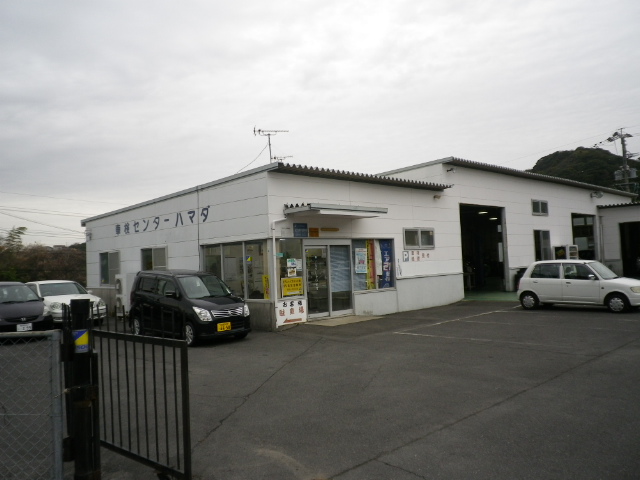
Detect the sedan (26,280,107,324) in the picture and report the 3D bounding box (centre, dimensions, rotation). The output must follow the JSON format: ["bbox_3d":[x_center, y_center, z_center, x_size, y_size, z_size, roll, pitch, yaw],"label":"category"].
[{"bbox_3d":[-8.630,2.040,16.850,4.550,1.440,1.710,-4,-3,42],"label":"sedan"}]

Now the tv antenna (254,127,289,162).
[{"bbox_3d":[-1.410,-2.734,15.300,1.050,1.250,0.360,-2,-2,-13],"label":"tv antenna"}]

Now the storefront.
[{"bbox_3d":[5.604,0.022,27.890,31.100,5.200,12.820,0,-3,-44],"label":"storefront"}]

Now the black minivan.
[{"bbox_3d":[-3.140,1.555,12.500,3.395,1.650,1.475,-4,-3,43],"label":"black minivan"}]

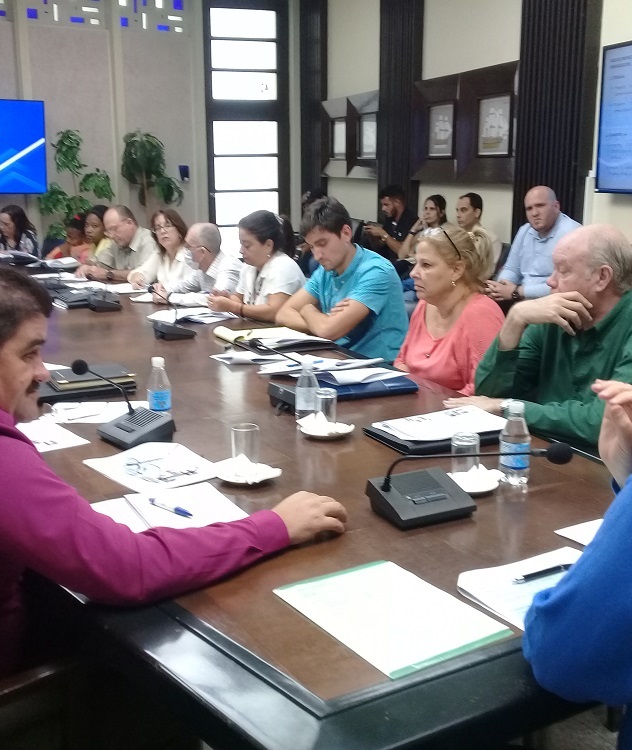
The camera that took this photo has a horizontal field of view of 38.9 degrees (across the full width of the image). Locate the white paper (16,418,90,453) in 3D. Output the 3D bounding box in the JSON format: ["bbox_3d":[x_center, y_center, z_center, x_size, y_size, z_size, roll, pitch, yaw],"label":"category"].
[{"bbox_3d":[-0.711,0.150,2.193,0.216,0.004,0.279,-10,16,-36],"label":"white paper"}]

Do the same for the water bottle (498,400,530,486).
[{"bbox_3d":[0.415,0.139,1.860,0.064,0.167,0.064,0,13,0],"label":"water bottle"}]

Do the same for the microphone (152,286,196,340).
[{"bbox_3d":[-0.614,-0.255,3.610,0.170,0.175,0.340,-7,14,-27],"label":"microphone"}]

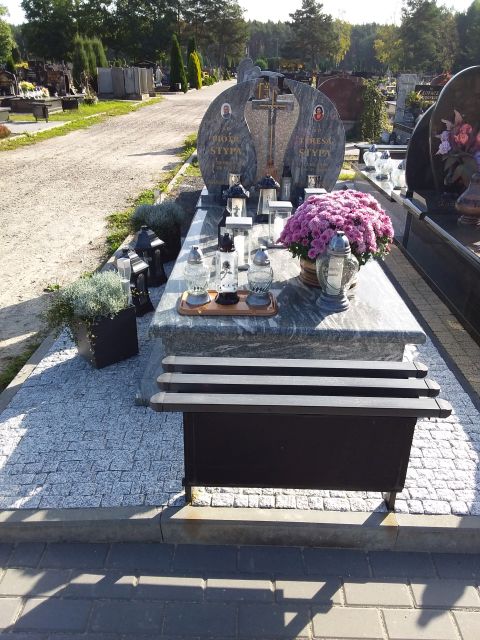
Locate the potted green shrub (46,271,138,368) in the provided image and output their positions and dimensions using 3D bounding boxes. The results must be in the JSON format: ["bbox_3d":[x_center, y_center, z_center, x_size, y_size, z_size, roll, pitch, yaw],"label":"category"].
[{"bbox_3d":[-0.703,-0.015,2.499,0.320,0.385,0.320,-22,33,-39],"label":"potted green shrub"}]

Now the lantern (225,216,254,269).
[{"bbox_3d":[-0.004,-0.387,2.619,0.130,0.238,0.135,2,25,0],"label":"lantern"}]

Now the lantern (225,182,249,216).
[{"bbox_3d":[-0.010,-0.660,3.172,0.155,0.320,0.155,1,25,1],"label":"lantern"}]

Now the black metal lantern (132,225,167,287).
[{"bbox_3d":[-0.614,-0.436,3.455,0.253,0.384,0.242,1,25,1],"label":"black metal lantern"}]

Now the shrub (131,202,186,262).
[{"bbox_3d":[-0.605,-0.670,3.891,0.370,0.426,0.370,-21,33,-40],"label":"shrub"}]

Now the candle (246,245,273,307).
[{"bbox_3d":[0.086,-0.190,2.174,0.110,0.240,0.110,2,25,0],"label":"candle"}]

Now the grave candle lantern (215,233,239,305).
[{"bbox_3d":[-0.051,-0.225,2.230,0.108,0.304,0.108,1,25,1],"label":"grave candle lantern"}]

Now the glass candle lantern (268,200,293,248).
[{"bbox_3d":[0.227,-0.553,2.990,0.132,0.236,0.137,2,25,0],"label":"glass candle lantern"}]

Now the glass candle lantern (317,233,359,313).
[{"bbox_3d":[0.410,-0.213,2.167,0.178,0.326,0.178,2,25,0],"label":"glass candle lantern"}]

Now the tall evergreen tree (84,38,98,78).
[{"bbox_3d":[-8.545,-14.697,30.137,0.859,2.959,0.859,1,25,1],"label":"tall evergreen tree"}]

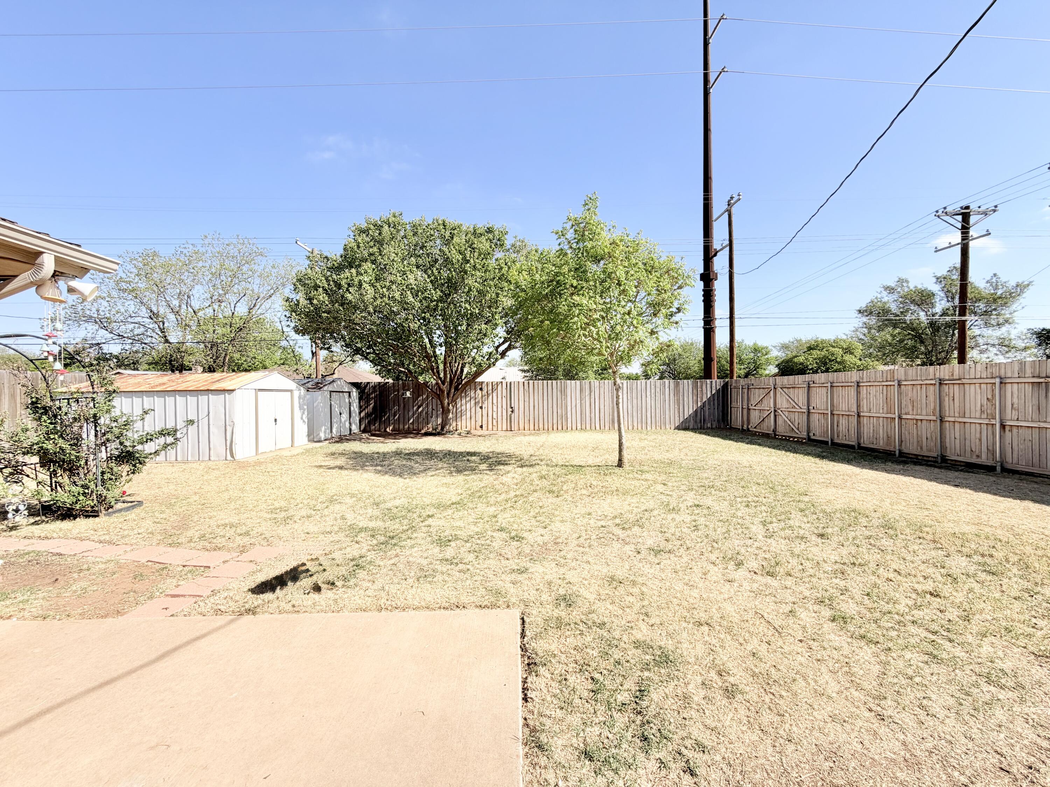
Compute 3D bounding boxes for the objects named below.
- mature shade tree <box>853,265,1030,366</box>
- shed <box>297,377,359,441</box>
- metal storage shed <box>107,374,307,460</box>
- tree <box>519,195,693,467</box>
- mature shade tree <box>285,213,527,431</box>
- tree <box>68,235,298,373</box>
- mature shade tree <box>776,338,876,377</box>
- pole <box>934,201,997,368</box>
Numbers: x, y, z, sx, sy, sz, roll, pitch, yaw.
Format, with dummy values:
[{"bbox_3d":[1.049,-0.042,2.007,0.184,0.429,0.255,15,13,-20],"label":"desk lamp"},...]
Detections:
[{"bbox_3d":[29.760,-3.930,31.000,9.300,10.700,9.300,0,0,0],"label":"mature shade tree"},{"bbox_3d":[-7.230,0.455,13.950,2.300,1.930,2.800,0,0,0],"label":"shed"},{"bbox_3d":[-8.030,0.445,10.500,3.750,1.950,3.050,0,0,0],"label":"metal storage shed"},{"bbox_3d":[1.610,-1.230,8.400,3.400,5.300,3.400,0,0,0],"label":"tree"},{"bbox_3d":[-4.241,-2.580,15.300,8.900,8.000,8.500,0,0,0],"label":"mature shade tree"},{"bbox_3d":[-18.528,-3.730,24.000,9.900,10.300,9.900,0,0,0],"label":"tree"},{"bbox_3d":[23.902,-1.530,34.000,6.800,5.900,6.800,0,0,0],"label":"mature shade tree"},{"bbox_3d":[21.238,-3.830,20.500,2.440,10.500,2.400,0,0,0],"label":"pole"}]

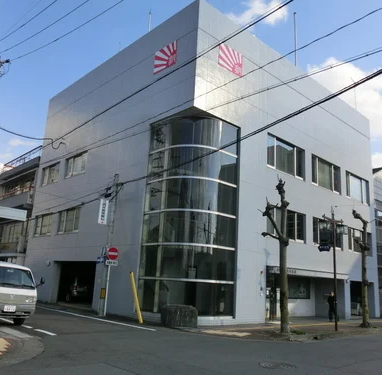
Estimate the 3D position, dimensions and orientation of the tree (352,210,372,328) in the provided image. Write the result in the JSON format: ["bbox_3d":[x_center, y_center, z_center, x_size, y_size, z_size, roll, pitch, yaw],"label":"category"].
[{"bbox_3d":[8.462,3.939,19.989,0.920,5.710,0.750,-3,-15,22],"label":"tree"}]

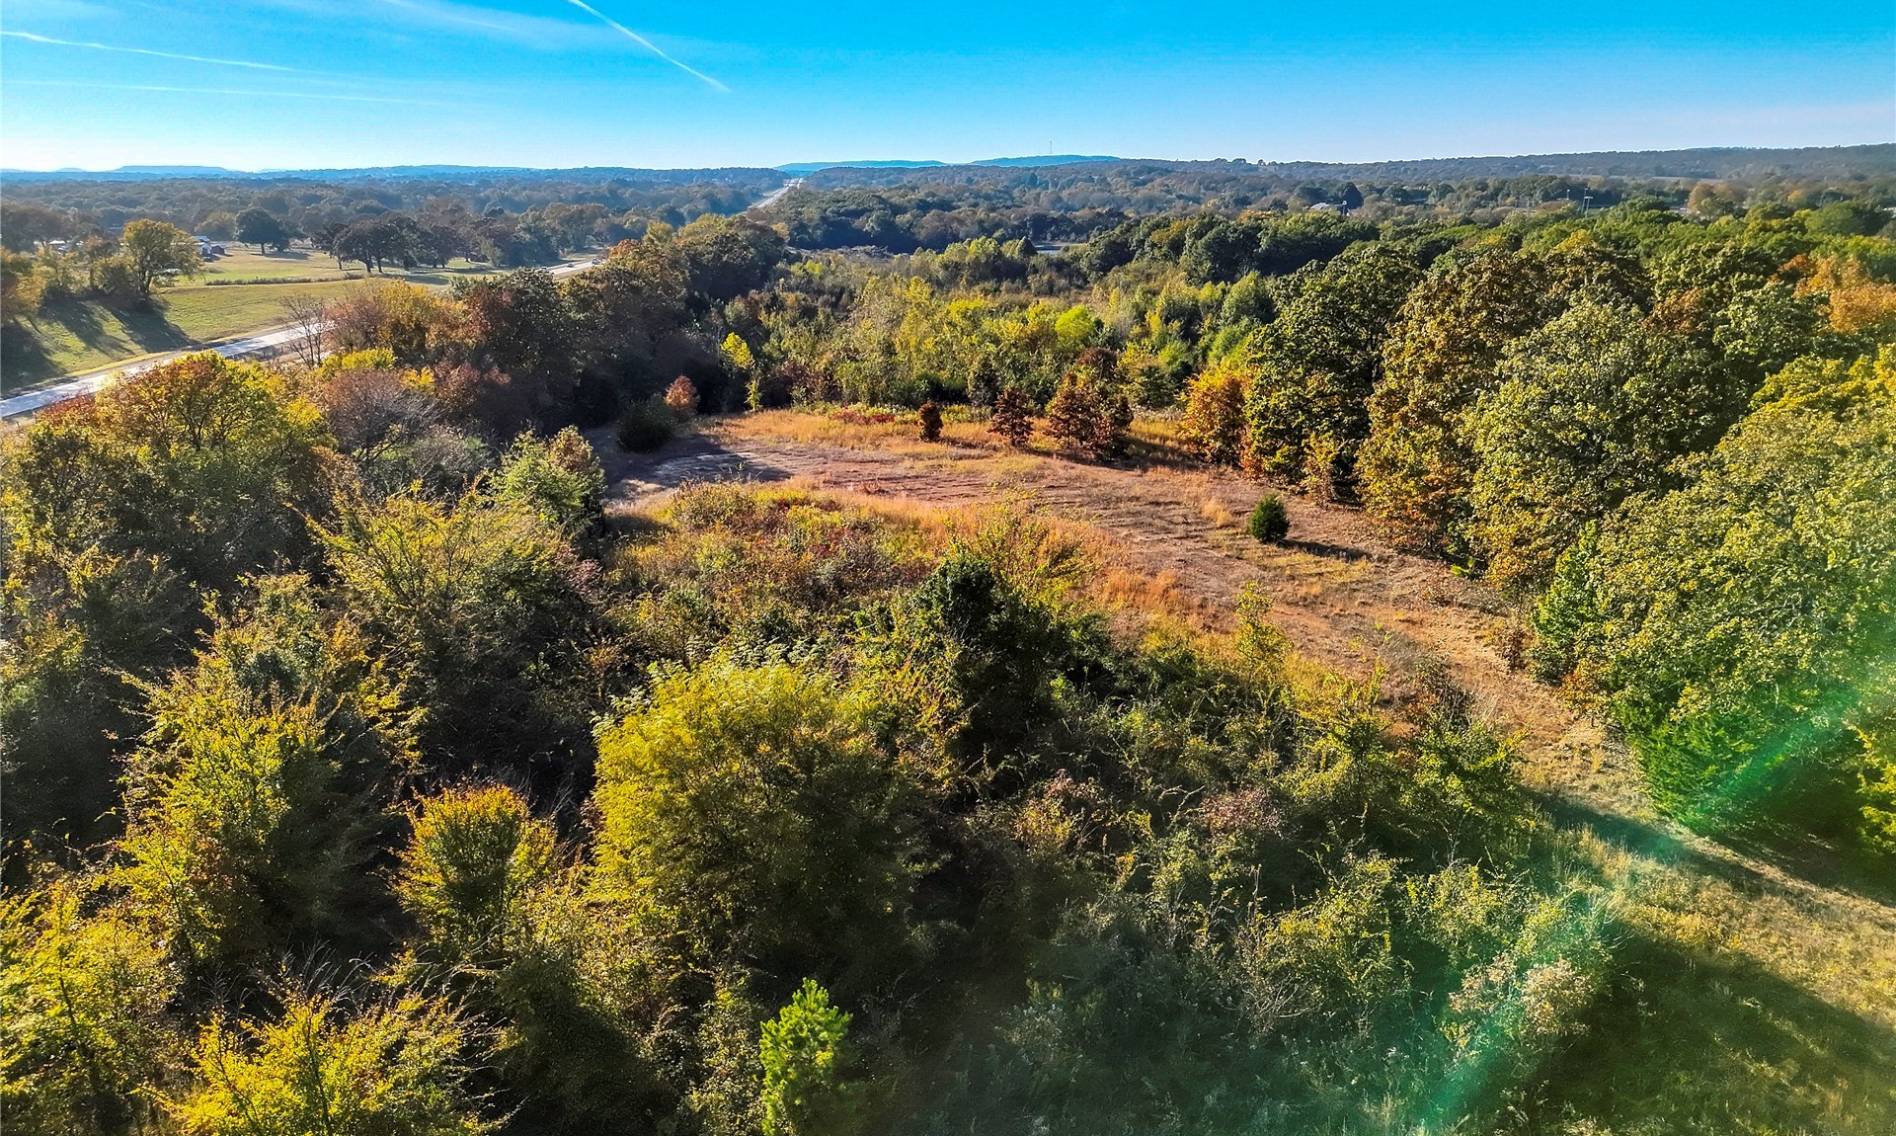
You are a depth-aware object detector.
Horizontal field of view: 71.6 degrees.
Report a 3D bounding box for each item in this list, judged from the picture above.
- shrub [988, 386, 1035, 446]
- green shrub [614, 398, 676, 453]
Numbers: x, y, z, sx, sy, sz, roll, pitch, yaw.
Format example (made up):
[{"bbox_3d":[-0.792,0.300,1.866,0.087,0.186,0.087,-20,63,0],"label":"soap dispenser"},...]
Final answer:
[{"bbox_3d":[4.475,-10.747,93.515,3.370,4.220,3.370,0,17,0],"label":"shrub"},{"bbox_3d":[-21.153,-9.943,91.853,4.210,3.650,4.210,0,17,0],"label":"green shrub"}]

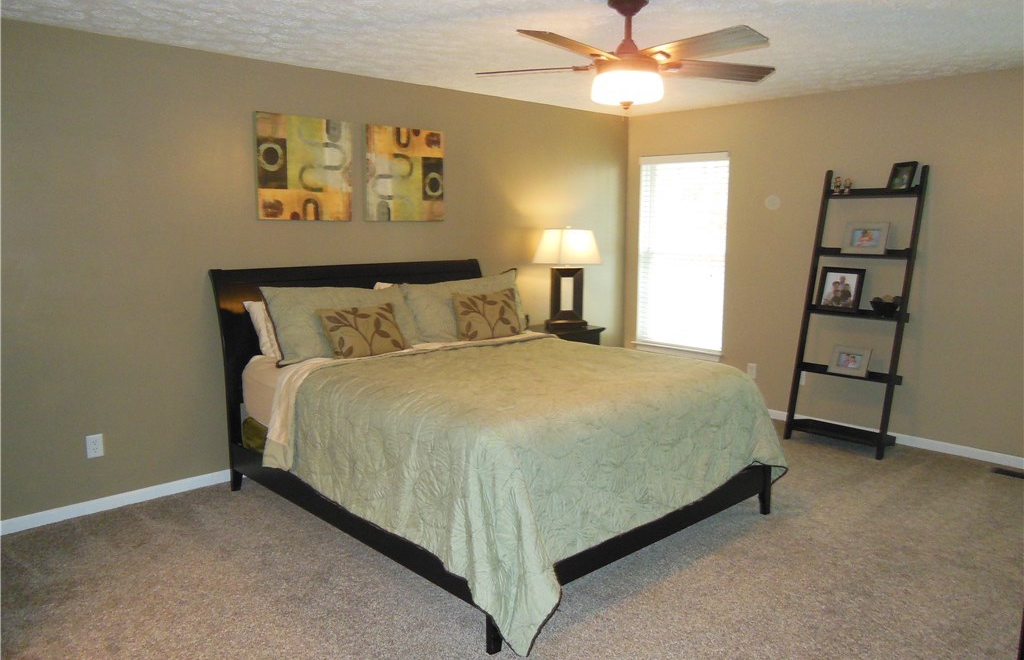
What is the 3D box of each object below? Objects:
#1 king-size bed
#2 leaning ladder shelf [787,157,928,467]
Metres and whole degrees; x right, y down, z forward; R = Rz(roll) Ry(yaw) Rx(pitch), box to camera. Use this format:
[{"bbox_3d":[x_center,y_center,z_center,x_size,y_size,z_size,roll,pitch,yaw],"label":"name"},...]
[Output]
[{"bbox_3d":[-0.154,0.315,4.029,1.990,1.258,2.410,-8,11,-43],"label":"king-size bed"},{"bbox_3d":[2.342,-0.153,5.056,0.470,1.896,0.690,-8,11,-43],"label":"leaning ladder shelf"}]

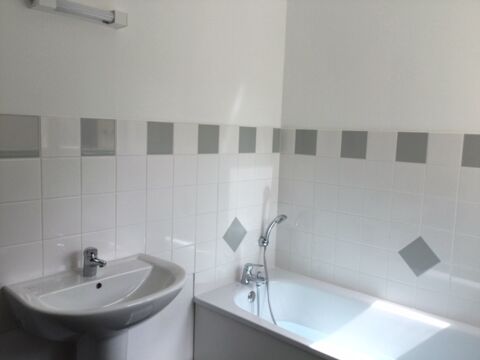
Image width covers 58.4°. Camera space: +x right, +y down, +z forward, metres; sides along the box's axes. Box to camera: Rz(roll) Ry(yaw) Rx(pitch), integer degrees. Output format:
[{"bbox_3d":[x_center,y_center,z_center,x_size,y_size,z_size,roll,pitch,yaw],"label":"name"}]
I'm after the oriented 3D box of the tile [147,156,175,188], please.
[{"bbox_3d":[-0.366,-0.035,1.957,0.010,0.149,0.150,7,8,41],"label":"tile"}]

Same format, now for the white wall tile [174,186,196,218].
[{"bbox_3d":[-0.271,0.102,2.080,0.010,0.150,0.150,8,8,41],"label":"white wall tile"}]

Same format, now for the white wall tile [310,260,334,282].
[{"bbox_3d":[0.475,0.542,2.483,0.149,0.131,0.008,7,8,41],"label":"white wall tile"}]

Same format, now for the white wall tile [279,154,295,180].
[{"bbox_3d":[0.283,-0.081,2.623,0.104,0.149,0.010,7,8,41],"label":"white wall tile"}]

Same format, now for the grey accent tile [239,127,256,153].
[{"bbox_3d":[0.041,-0.222,2.404,0.010,0.150,0.150,7,8,41],"label":"grey accent tile"}]

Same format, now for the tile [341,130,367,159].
[{"bbox_3d":[0.617,-0.187,2.307,0.149,0.147,0.008,7,8,41],"label":"tile"}]

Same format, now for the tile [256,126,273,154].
[{"bbox_3d":[0.144,-0.237,2.533,0.010,0.151,0.151,8,9,42],"label":"tile"}]

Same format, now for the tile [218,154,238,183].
[{"bbox_3d":[-0.066,-0.066,2.324,0.010,0.151,0.151,8,9,42],"label":"tile"}]

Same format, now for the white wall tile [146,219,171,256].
[{"bbox_3d":[-0.377,0.262,1.984,0.010,0.150,0.150,8,8,41],"label":"white wall tile"}]

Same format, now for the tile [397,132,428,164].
[{"bbox_3d":[0.843,-0.160,2.111,0.151,0.151,0.010,8,9,42],"label":"tile"}]

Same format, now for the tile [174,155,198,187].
[{"bbox_3d":[-0.270,-0.046,2.096,0.010,0.149,0.149,7,8,41],"label":"tile"}]

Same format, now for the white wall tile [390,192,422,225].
[{"bbox_3d":[0.834,0.141,2.147,0.149,0.149,0.010,7,8,41],"label":"white wall tile"}]

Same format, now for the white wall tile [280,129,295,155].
[{"bbox_3d":[0.288,-0.233,2.585,0.101,0.142,0.010,8,8,41],"label":"white wall tile"}]

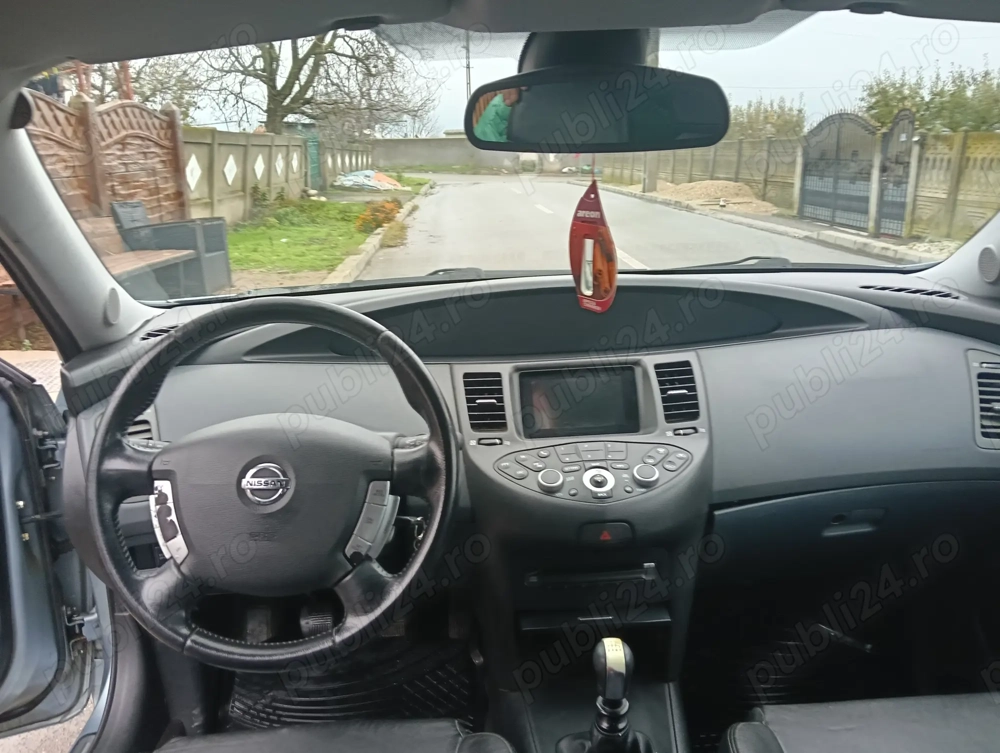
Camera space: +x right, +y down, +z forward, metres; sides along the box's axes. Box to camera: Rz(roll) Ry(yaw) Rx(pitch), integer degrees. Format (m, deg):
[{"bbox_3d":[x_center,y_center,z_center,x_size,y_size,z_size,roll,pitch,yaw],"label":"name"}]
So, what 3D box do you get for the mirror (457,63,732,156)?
[{"bbox_3d":[0.093,-0.263,0.774,0.252,0.081,0.042,2,19,8],"label":"mirror"}]

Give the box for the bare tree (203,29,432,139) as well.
[{"bbox_3d":[-5.700,-8.940,22.936,7.500,7.300,7.000,0,16,0],"label":"bare tree"}]

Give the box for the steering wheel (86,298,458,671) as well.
[{"bbox_3d":[-0.236,0.110,0.839,0.383,0.383,0.110,-1,-7,-2],"label":"steering wheel"}]

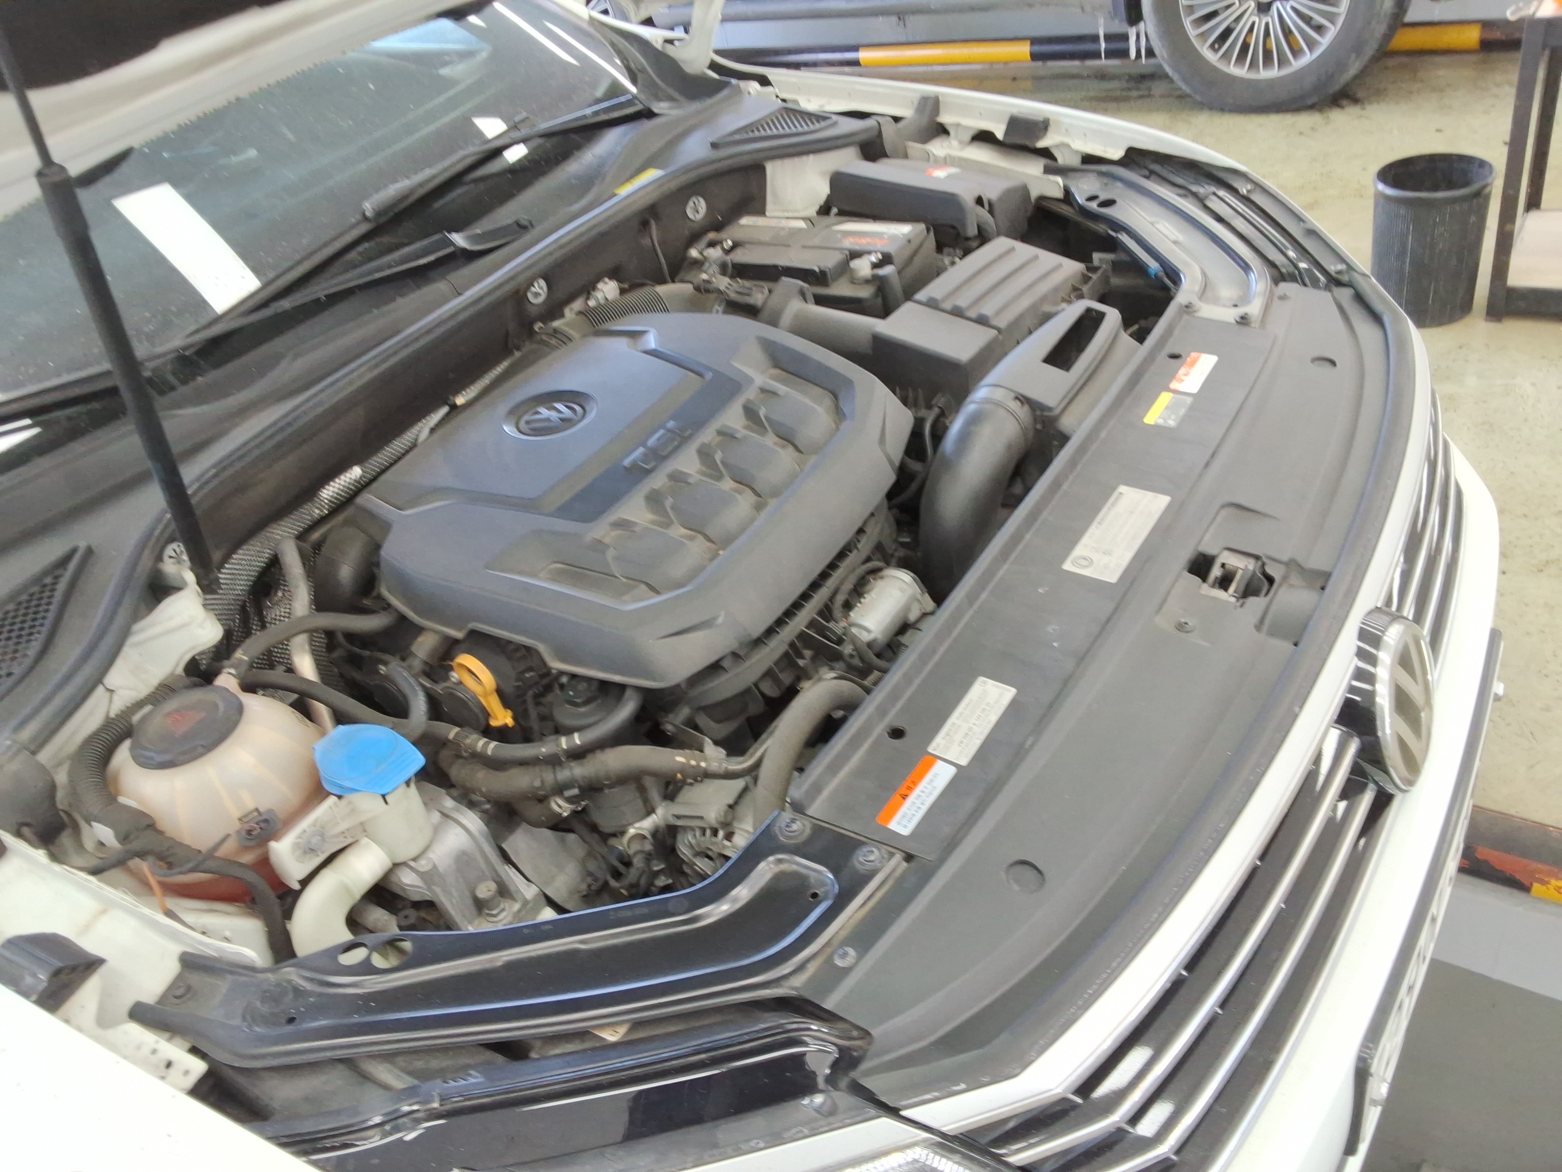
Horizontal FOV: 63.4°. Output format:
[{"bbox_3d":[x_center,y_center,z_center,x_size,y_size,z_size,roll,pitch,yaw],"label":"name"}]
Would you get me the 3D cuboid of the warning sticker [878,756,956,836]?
[{"bbox_3d":[0.094,0.143,0.868,0.024,0.003,0.066,22,48,25],"label":"warning sticker"}]

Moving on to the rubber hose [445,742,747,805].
[{"bbox_3d":[-0.177,0.171,1.158,0.312,0.050,0.060,0,38,19],"label":"rubber hose"}]

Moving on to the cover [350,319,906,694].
[{"bbox_3d":[-0.137,-0.136,1.356,0.495,0.115,0.525,13,44,33],"label":"cover"}]

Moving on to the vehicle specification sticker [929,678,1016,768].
[{"bbox_3d":[0.136,0.094,0.891,0.031,0.002,0.080,20,48,28],"label":"vehicle specification sticker"}]

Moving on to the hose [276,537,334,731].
[{"bbox_3d":[-0.463,0.047,1.225,0.029,0.029,0.204,-28,70,27],"label":"hose"}]

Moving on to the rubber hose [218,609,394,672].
[{"bbox_3d":[-0.423,0.046,1.137,0.034,0.044,0.183,12,21,32],"label":"rubber hose"}]

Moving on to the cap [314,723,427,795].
[{"bbox_3d":[-0.295,0.127,0.906,0.078,0.025,0.056,22,48,25],"label":"cap"}]

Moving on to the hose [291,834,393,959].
[{"bbox_3d":[-0.324,0.229,0.931,0.059,0.093,0.073,13,44,33],"label":"hose"}]

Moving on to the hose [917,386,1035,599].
[{"bbox_3d":[0.192,-0.087,1.230,0.083,0.186,0.167,13,44,33],"label":"hose"}]

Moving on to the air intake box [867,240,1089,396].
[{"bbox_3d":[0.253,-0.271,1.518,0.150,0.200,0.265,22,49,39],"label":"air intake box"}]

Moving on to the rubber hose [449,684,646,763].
[{"bbox_3d":[-0.220,0.135,1.162,0.191,0.027,0.060,-12,36,4],"label":"rubber hose"}]

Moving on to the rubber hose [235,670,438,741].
[{"bbox_3d":[-0.407,0.109,1.154,0.178,0.093,0.024,-3,37,16],"label":"rubber hose"}]

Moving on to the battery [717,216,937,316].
[{"bbox_3d":[0.047,-0.378,1.714,0.280,0.190,0.175,13,44,33],"label":"battery"}]

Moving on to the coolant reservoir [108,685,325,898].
[{"bbox_3d":[-0.441,0.165,0.990,0.165,0.169,0.165,13,44,33],"label":"coolant reservoir"}]

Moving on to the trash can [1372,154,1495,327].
[{"bbox_3d":[1.406,-0.748,2.748,0.231,0.307,0.231,13,44,33],"label":"trash can"}]

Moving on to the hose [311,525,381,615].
[{"bbox_3d":[-0.441,-0.017,1.284,0.078,0.088,0.073,13,44,33],"label":"hose"}]

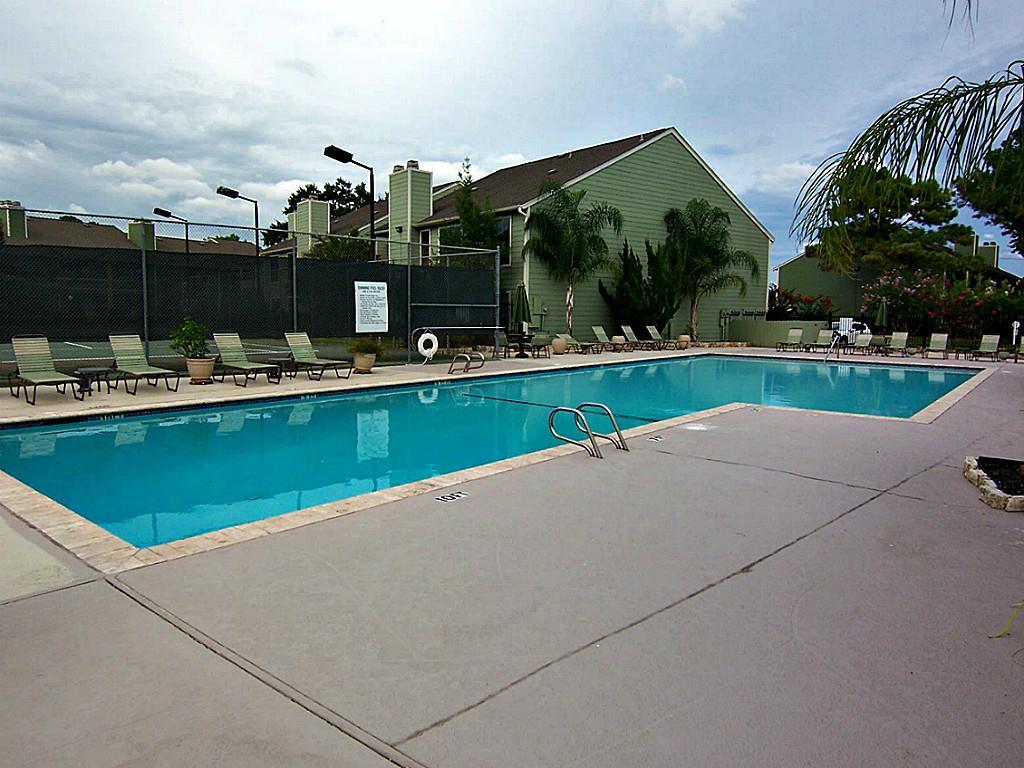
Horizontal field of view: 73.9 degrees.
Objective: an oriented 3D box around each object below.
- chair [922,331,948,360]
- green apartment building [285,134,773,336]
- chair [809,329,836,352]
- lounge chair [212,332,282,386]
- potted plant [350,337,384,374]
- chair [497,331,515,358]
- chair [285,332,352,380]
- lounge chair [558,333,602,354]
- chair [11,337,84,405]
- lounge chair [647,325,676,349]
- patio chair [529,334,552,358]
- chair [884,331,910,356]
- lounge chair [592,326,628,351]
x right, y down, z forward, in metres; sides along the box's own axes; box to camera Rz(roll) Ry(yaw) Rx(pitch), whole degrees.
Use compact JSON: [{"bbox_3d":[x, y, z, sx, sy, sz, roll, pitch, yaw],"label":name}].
[{"bbox_3d":[15.841,-1.398,25.339,0.683,0.909,1.705,6,8,37],"label":"chair"},{"bbox_3d":[0.105,-8.579,44.607,19.600,10.700,26.000,-4,8,-38],"label":"green apartment building"},{"bbox_3d":[12.635,-1.736,27.731,0.683,0.915,1.697,6,8,35],"label":"chair"},{"bbox_3d":[-5.327,-0.509,13.568,1.658,0.947,0.683,7,9,43],"label":"lounge chair"},{"bbox_3d":[-3.381,-0.665,15.905,0.760,0.860,0.740,0,6,-12],"label":"potted plant"},{"bbox_3d":[-0.226,-1.323,22.555,0.650,0.870,0.600,-4,8,-38],"label":"chair"},{"bbox_3d":[-4.274,-0.624,14.814,1.672,0.936,0.683,7,9,42],"label":"chair"},{"bbox_3d":[2.496,-1.512,25.058,1.750,0.800,0.670,5,7,37],"label":"lounge chair"},{"bbox_3d":[-7.510,-0.251,10.927,1.665,0.941,0.683,7,9,42],"label":"chair"},{"bbox_3d":[6.383,-1.849,27.848,0.670,1.000,1.550,-5,8,-45],"label":"lounge chair"},{"bbox_3d":[0.951,-1.291,22.506,0.650,0.850,0.600,6,8,40],"label":"patio chair"},{"bbox_3d":[14.808,-1.516,26.155,0.683,0.920,1.692,6,8,36],"label":"chair"},{"bbox_3d":[3.800,-1.685,25.605,0.683,0.938,1.669,-4,8,-39],"label":"lounge chair"}]

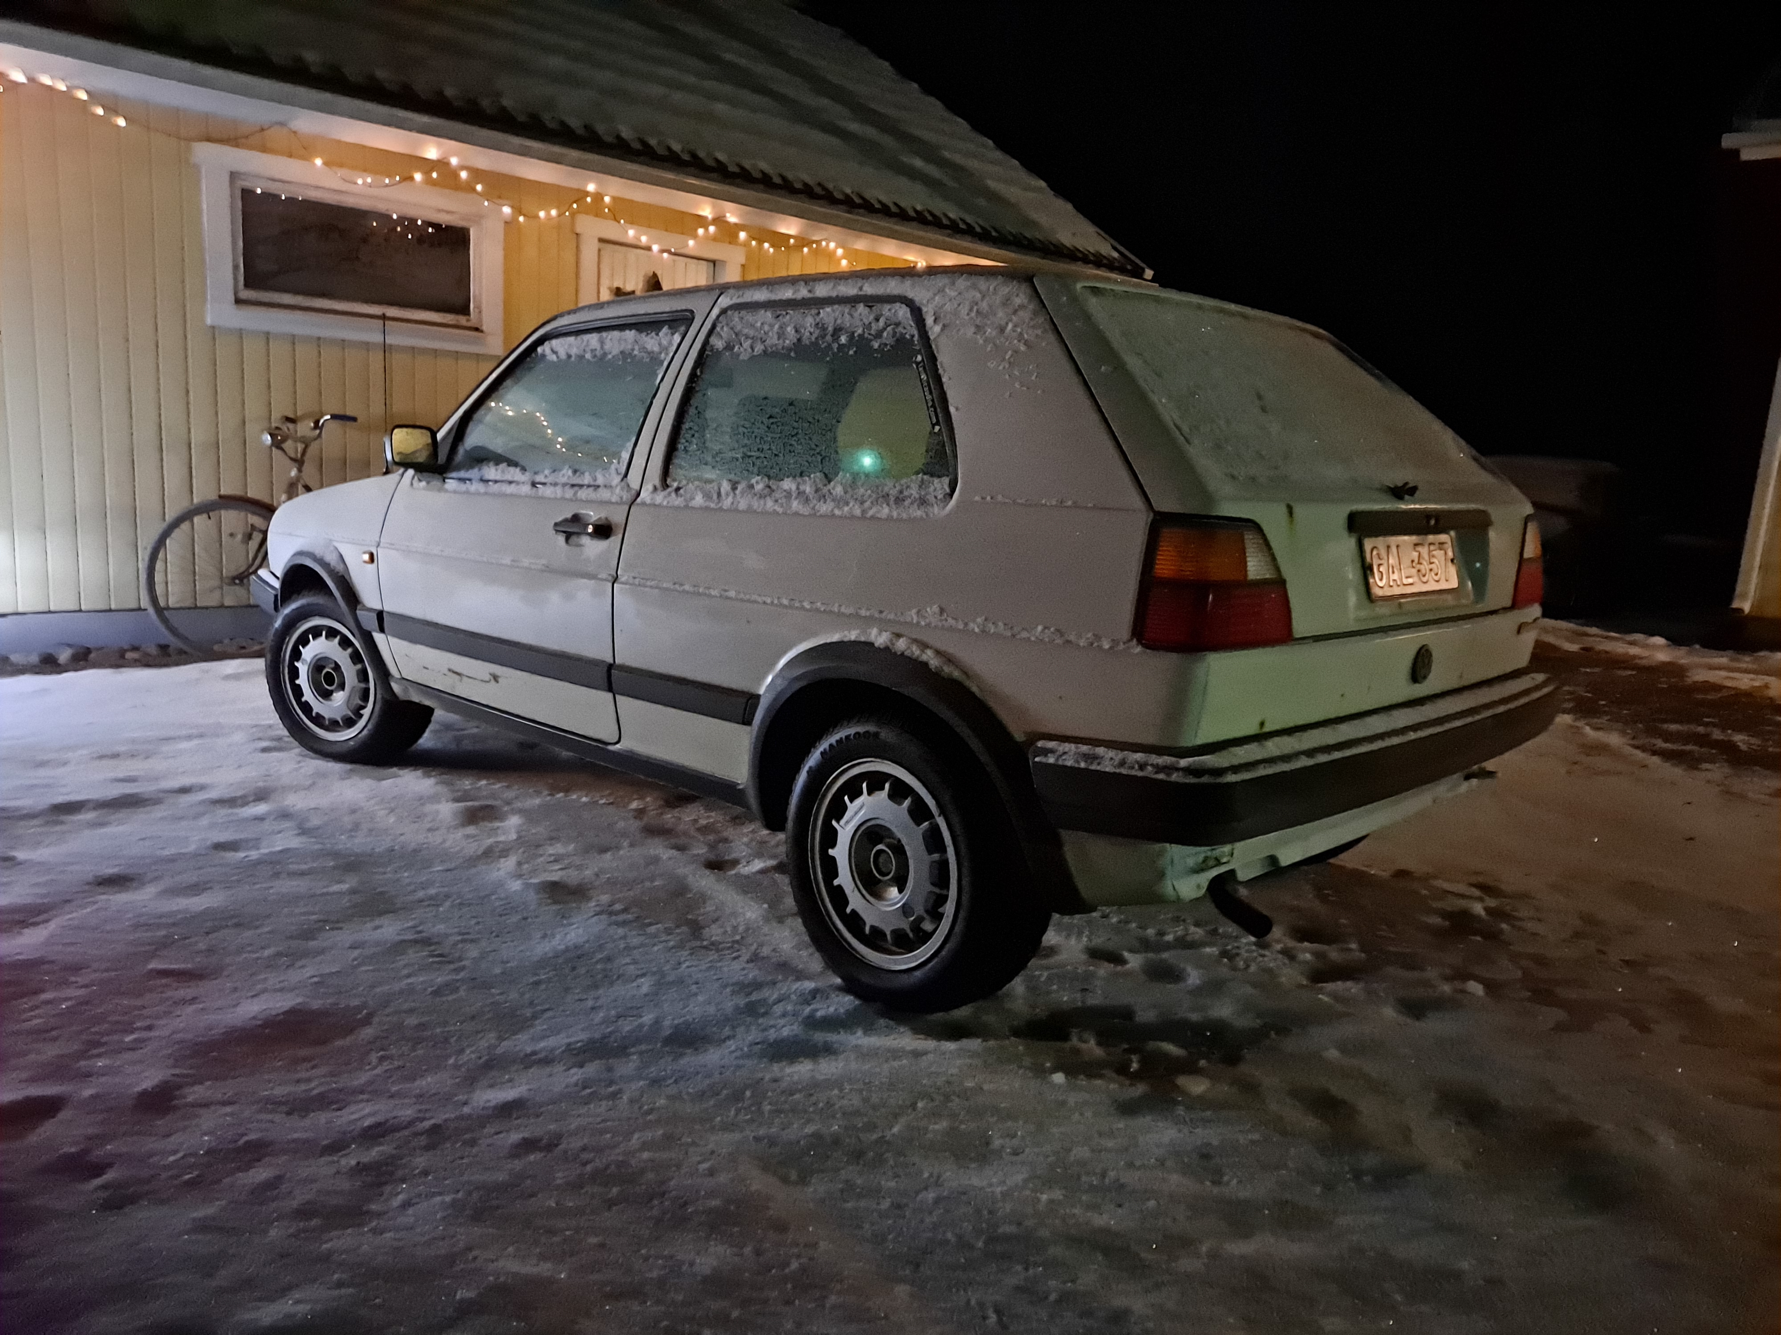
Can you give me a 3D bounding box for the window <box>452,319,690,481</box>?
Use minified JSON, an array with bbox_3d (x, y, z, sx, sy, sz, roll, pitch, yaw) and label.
[{"bbox_3d":[-0.804,-0.635,3.133,0.880,0.400,0.040,10,-8,44],"label":"window"}]

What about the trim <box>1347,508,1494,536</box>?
[{"bbox_3d":[0.987,-0.272,2.381,0.035,0.042,0.635,10,12,43],"label":"trim"}]

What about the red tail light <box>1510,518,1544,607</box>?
[{"bbox_3d":[1.413,-0.236,2.878,0.110,0.200,0.310,10,12,43],"label":"red tail light"}]

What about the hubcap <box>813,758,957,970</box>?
[{"bbox_3d":[-0.006,0.356,2.344,0.380,0.380,0.055,10,12,44],"label":"hubcap"}]

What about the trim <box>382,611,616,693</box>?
[{"bbox_3d":[-1.010,-0.048,3.196,1.110,0.066,0.022,10,12,43],"label":"trim"}]

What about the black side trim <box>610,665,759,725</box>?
[{"bbox_3d":[-0.440,0.054,2.681,0.500,0.067,0.025,10,12,44],"label":"black side trim"}]

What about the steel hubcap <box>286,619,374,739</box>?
[{"bbox_3d":[-1.750,0.035,4.027,0.378,0.378,0.055,6,9,22],"label":"steel hubcap"}]

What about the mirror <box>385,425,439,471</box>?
[{"bbox_3d":[-1.264,-0.579,3.393,0.100,0.122,0.150,10,12,44],"label":"mirror"}]

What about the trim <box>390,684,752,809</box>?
[{"bbox_3d":[-0.830,0.166,3.118,1.530,0.060,0.050,10,12,44],"label":"trim"}]

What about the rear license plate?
[{"bbox_3d":[0.978,-0.191,2.400,0.012,0.115,0.397,-6,0,45],"label":"rear license plate"}]

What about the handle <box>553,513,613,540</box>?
[{"bbox_3d":[-0.682,-0.312,2.862,0.215,0.055,0.048,10,12,44],"label":"handle"}]

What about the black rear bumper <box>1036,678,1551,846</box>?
[{"bbox_3d":[0.917,0.125,2.497,0.335,0.132,1.645,10,12,43],"label":"black rear bumper"}]

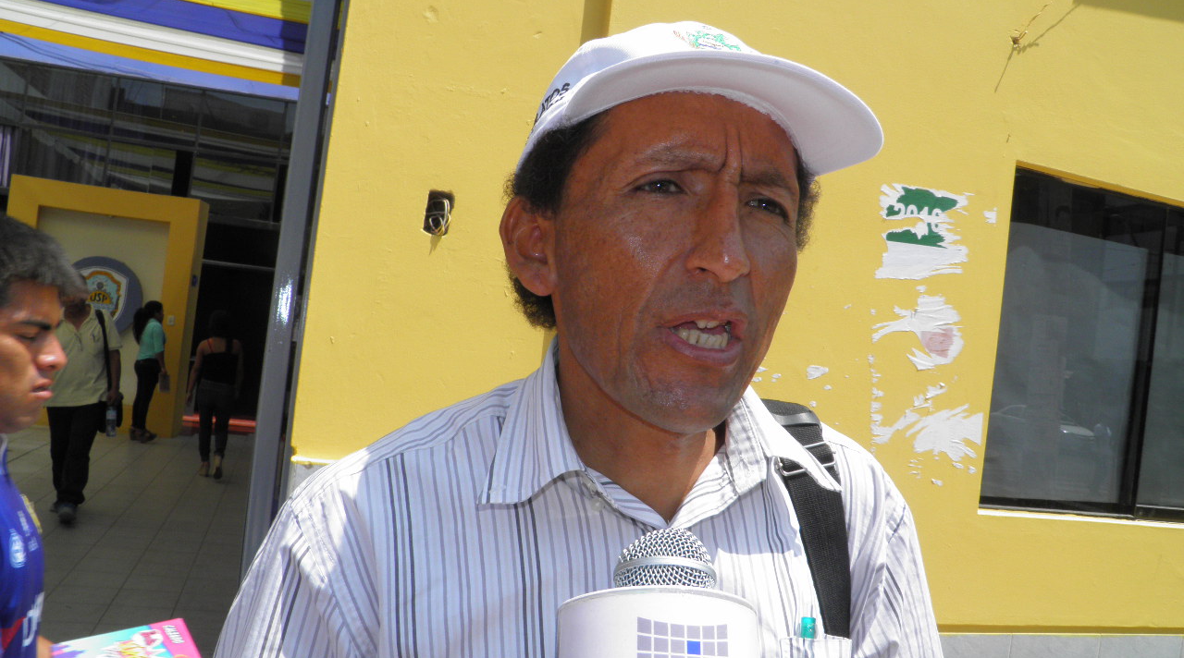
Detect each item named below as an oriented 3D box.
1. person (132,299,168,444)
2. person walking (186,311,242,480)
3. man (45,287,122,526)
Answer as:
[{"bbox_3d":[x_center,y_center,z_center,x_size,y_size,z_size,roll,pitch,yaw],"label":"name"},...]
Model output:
[{"bbox_3d":[-5.016,0.463,10.877,0.420,1.570,0.420,8,-2,-32],"label":"person"},{"bbox_3d":[-3.518,0.593,8.977,0.500,1.550,0.420,7,-2,-16],"label":"person walking"},{"bbox_3d":[-3.561,0.448,6.646,0.560,1.680,0.500,8,-2,-23],"label":"man"}]

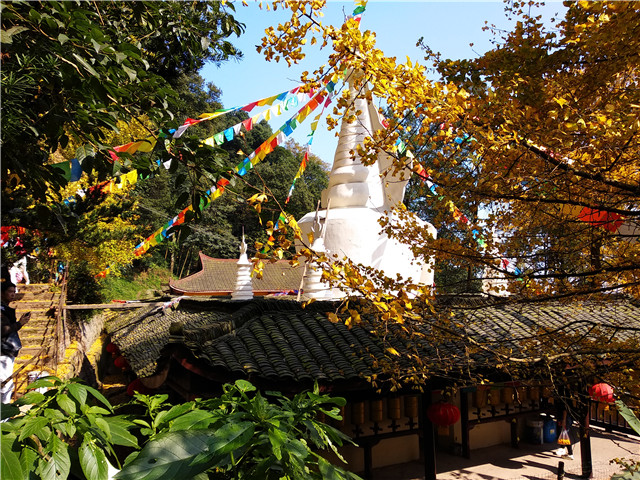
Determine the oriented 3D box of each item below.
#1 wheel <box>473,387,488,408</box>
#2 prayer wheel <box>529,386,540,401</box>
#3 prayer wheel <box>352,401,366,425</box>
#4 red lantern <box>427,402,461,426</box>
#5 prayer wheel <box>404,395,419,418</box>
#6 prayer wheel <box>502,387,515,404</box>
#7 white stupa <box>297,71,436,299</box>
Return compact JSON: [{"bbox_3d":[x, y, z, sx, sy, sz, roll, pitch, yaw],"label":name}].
[{"bbox_3d":[3.945,3.901,11.819,0.280,0.450,0.280,0,-7,0],"label":"wheel"},{"bbox_3d":[5.619,4.001,12.643,0.280,0.450,0.280,0,-7,0],"label":"prayer wheel"},{"bbox_3d":[0.819,3.714,10.280,0.280,0.450,0.280,0,-7,0],"label":"prayer wheel"},{"bbox_3d":[2.083,2.943,8.106,0.570,0.410,0.570,0,-7,0],"label":"red lantern"},{"bbox_3d":[2.074,3.789,10.898,0.280,0.450,0.280,0,-7,0],"label":"prayer wheel"},{"bbox_3d":[4.782,3.951,12.231,0.280,0.450,0.280,0,-7,0],"label":"prayer wheel"},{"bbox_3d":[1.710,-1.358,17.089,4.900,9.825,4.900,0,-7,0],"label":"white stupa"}]

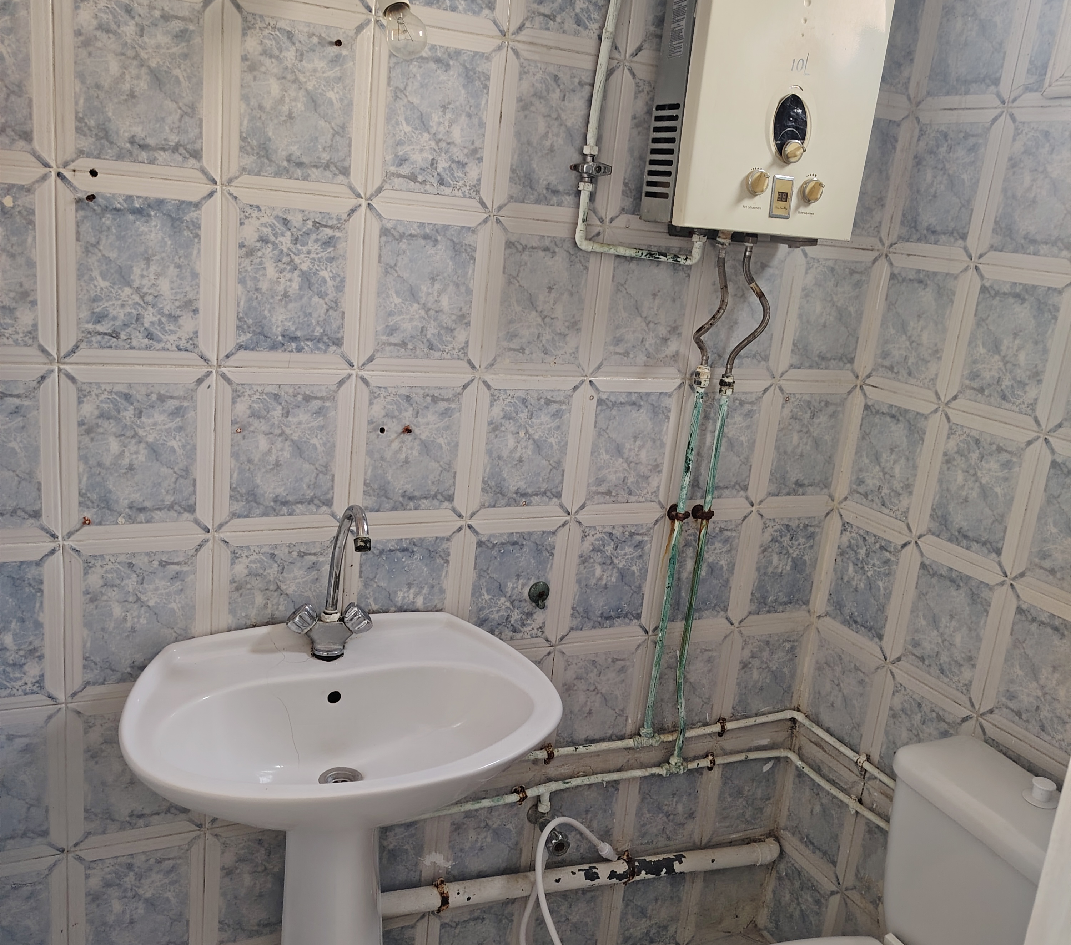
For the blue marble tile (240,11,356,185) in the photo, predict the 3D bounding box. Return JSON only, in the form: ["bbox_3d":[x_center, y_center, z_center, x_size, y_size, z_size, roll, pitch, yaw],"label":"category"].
[{"bbox_3d":[-0.329,-0.513,1.365,0.158,0.207,0.012,-1,17,-26],"label":"blue marble tile"}]

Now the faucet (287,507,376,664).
[{"bbox_3d":[-0.276,0.167,1.429,0.133,0.265,0.170,-2,17,-29],"label":"faucet"}]

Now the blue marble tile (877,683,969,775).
[{"bbox_3d":[0.711,0.513,1.831,0.012,0.205,0.160,-1,16,-25],"label":"blue marble tile"}]

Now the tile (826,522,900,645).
[{"bbox_3d":[0.648,0.216,1.954,0.012,0.205,0.160,-1,16,-25],"label":"tile"}]

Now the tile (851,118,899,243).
[{"bbox_3d":[0.579,-0.530,1.791,0.157,0.204,0.012,-1,16,-26],"label":"tile"}]

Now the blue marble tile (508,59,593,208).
[{"bbox_3d":[0.035,-0.522,1.542,0.158,0.207,0.012,-1,17,-26],"label":"blue marble tile"}]

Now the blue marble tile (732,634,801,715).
[{"bbox_3d":[0.478,0.430,2.063,0.156,0.205,0.012,-1,16,-26],"label":"blue marble tile"}]

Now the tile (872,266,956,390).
[{"bbox_3d":[0.700,-0.267,1.827,0.012,0.207,0.161,-1,17,-26],"label":"tile"}]

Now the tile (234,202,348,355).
[{"bbox_3d":[-0.354,-0.272,1.429,0.158,0.207,0.012,-1,17,-26],"label":"tile"}]

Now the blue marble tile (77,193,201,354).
[{"bbox_3d":[-0.528,-0.264,1.321,0.157,0.204,0.012,-1,16,-26],"label":"blue marble tile"}]

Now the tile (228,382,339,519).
[{"bbox_3d":[-0.375,-0.033,1.471,0.151,0.204,0.010,-1,16,-26],"label":"tile"}]

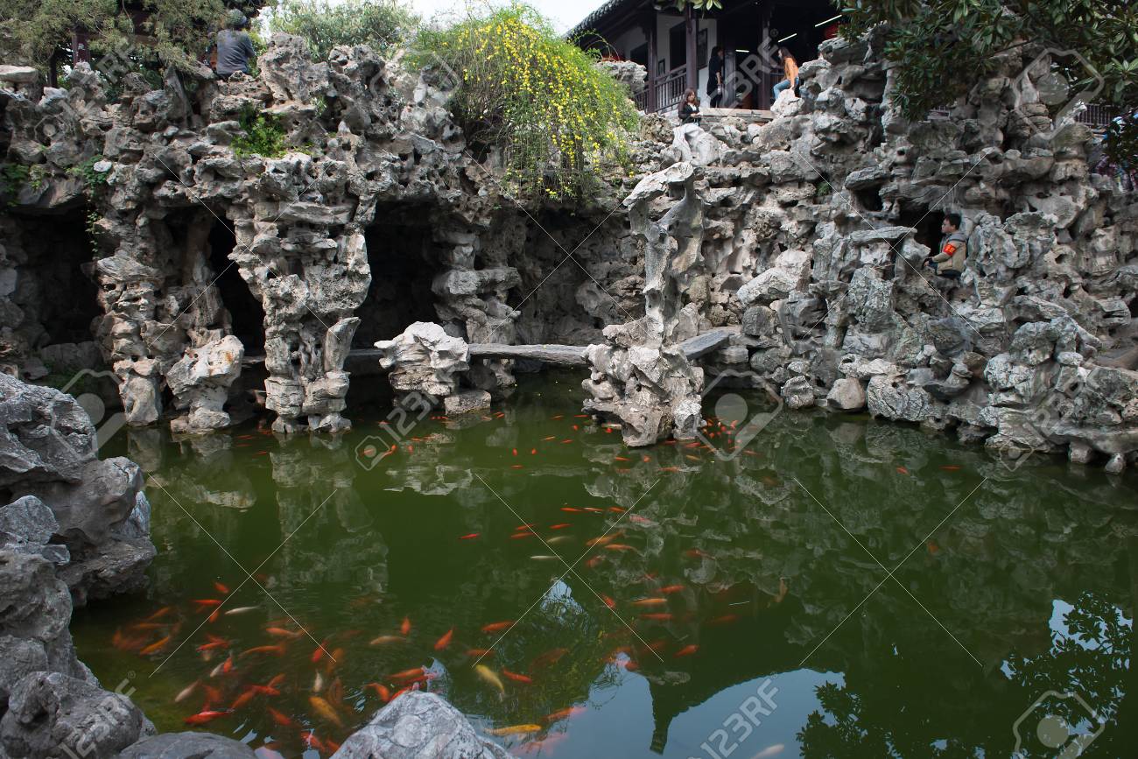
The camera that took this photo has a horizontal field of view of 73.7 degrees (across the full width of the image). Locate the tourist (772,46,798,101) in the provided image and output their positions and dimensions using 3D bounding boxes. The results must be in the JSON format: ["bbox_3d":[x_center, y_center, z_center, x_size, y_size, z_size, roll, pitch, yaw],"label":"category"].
[{"bbox_3d":[4.812,-6.760,16.900,0.580,1.200,0.450,-2,10,-5],"label":"tourist"}]

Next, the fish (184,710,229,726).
[{"bbox_3d":[-1.756,1.633,3.689,0.200,0.058,0.050,-4,10,-16],"label":"fish"}]

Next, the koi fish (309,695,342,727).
[{"bbox_3d":[-1.216,1.657,3.780,0.065,0.075,0.305,-10,13,-44],"label":"koi fish"}]

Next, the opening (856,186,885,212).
[{"bbox_3d":[4.239,-2.546,10.700,0.400,0.360,0.380,2,10,18],"label":"opening"}]

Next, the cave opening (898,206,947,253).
[{"bbox_3d":[4.990,-2.118,10.700,0.700,0.680,0.600,4,10,30],"label":"cave opening"}]

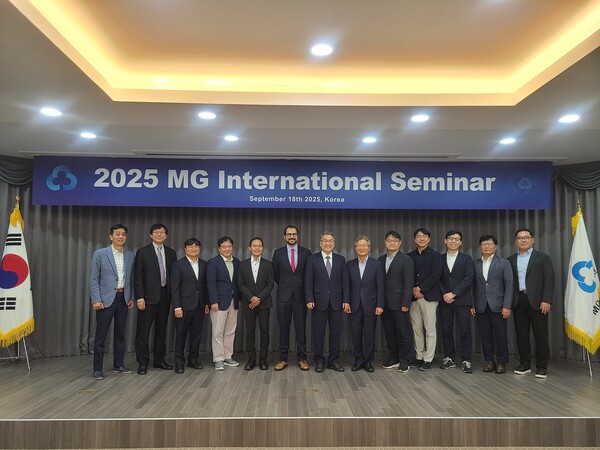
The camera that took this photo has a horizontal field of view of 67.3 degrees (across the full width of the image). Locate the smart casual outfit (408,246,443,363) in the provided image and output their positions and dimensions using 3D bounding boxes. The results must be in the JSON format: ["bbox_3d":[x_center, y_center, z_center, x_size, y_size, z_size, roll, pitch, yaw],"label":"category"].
[{"bbox_3d":[1.630,1.032,5.855,0.480,1.493,0.290,-3,-6,36],"label":"smart casual outfit"}]

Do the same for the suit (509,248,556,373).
[{"bbox_3d":[2.792,1.001,5.436,0.550,1.435,0.330,-3,-6,34],"label":"suit"}]

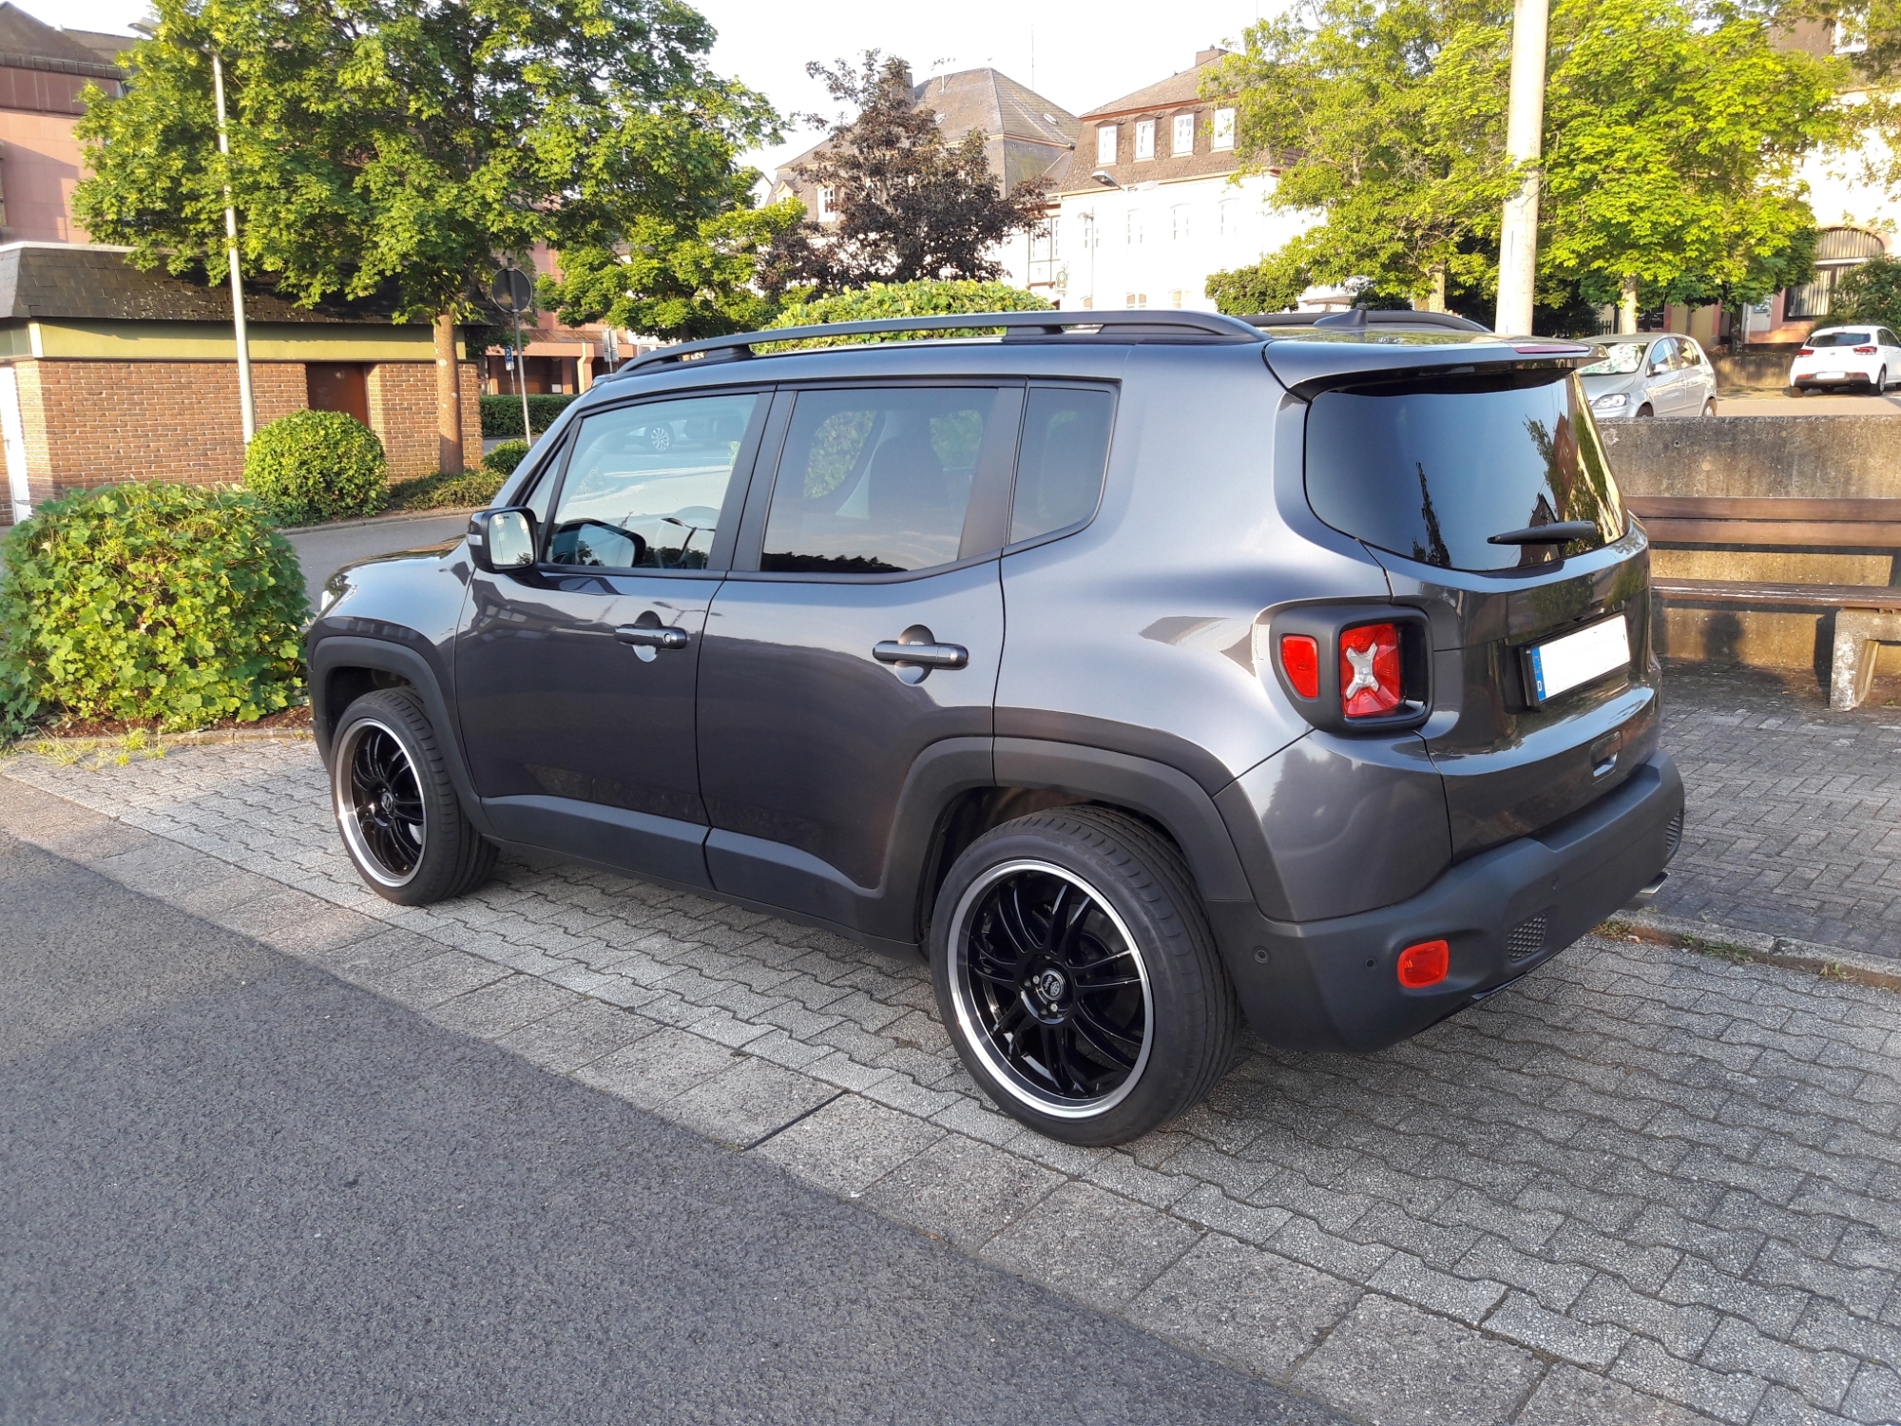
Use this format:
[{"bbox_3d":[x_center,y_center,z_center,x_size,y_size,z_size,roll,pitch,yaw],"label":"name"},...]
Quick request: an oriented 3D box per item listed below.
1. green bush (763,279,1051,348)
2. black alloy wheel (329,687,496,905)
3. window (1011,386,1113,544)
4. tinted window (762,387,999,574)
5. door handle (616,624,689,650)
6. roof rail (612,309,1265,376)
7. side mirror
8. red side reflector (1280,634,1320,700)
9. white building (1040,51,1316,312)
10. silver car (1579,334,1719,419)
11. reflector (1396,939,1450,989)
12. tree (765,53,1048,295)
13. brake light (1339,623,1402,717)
[{"bbox_3d":[-0.347,-2.200,12.300,2.700,2.350,2.300,-2,11,-1],"label":"green bush"},{"bbox_3d":[-1.690,0.262,4.780,0.685,0.685,0.225,8,16,41],"label":"black alloy wheel"},{"bbox_3d":[0.209,-0.474,2.954,0.215,0.310,0.040,8,0,40],"label":"window"},{"bbox_3d":[-0.171,-0.492,3.275,0.625,0.420,0.050,8,0,40],"label":"tinted window"},{"bbox_3d":[-0.699,-0.180,3.610,0.265,0.052,0.060,8,16,41],"label":"door handle"},{"bbox_3d":[-0.155,-0.827,3.474,1.990,0.085,0.060,8,16,41],"label":"roof rail"},{"bbox_3d":[-1.148,-0.441,3.929,0.135,0.165,0.185,8,14,40],"label":"side mirror"},{"bbox_3d":[0.598,-0.082,2.617,0.063,0.102,0.020,4,12,26],"label":"red side reflector"},{"bbox_3d":[9.700,-19.700,64.000,10.500,12.500,9.000,7,13,37],"label":"white building"},{"bbox_3d":[9.785,-4.705,22.623,1.760,1.580,4.200,8,15,43],"label":"silver car"},{"bbox_3d":[0.806,0.431,2.651,0.112,0.080,0.040,-7,13,-18],"label":"reflector"},{"bbox_3d":[-0.867,-9.532,32.625,6.200,9.000,6.200,-1,10,0],"label":"tree"},{"bbox_3d":[0.690,-0.075,2.589,0.155,0.165,0.055,-9,14,-28],"label":"brake light"}]

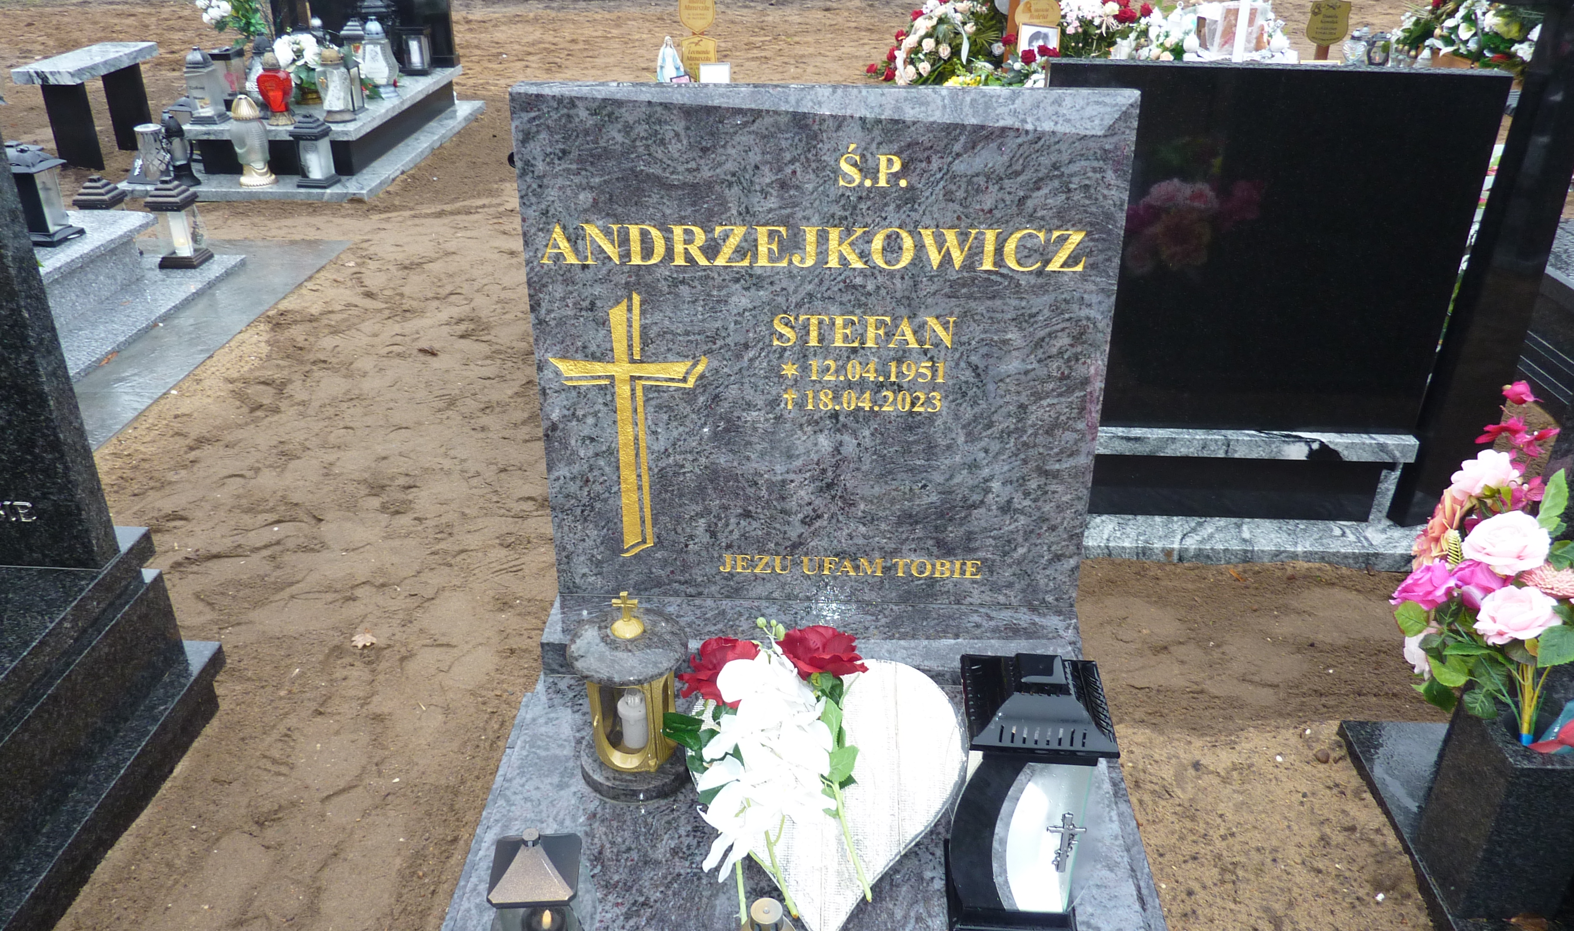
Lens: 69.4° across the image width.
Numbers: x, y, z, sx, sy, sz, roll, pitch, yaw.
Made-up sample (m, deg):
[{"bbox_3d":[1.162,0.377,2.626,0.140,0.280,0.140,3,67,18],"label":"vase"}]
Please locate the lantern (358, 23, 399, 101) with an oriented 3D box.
[{"bbox_3d":[-2.083,-2.079,5.804,0.152,0.352,0.152,-1,26,-2],"label":"lantern"}]

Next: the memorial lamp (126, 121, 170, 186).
[{"bbox_3d":[-2.707,-1.325,4.825,0.147,0.226,0.137,-1,26,-2],"label":"memorial lamp"}]

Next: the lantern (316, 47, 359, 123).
[{"bbox_3d":[-2.184,-1.837,5.481,0.170,0.335,0.155,1,29,2],"label":"lantern"}]

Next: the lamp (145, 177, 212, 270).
[{"bbox_3d":[-2.282,-0.926,4.247,0.155,0.320,0.155,1,29,2],"label":"lamp"}]

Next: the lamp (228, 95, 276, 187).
[{"bbox_3d":[-2.500,-1.512,5.283,0.175,0.400,0.150,1,29,2],"label":"lamp"}]

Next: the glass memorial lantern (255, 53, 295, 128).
[{"bbox_3d":[-2.242,-1.659,5.011,0.147,0.289,0.121,-1,26,-2],"label":"glass memorial lantern"}]

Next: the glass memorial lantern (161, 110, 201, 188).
[{"bbox_3d":[-2.546,-1.330,4.772,0.121,0.283,0.126,-1,26,-2],"label":"glass memorial lantern"}]

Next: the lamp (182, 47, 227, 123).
[{"bbox_3d":[-2.814,-1.834,5.473,0.140,0.335,0.150,1,29,2],"label":"lamp"}]

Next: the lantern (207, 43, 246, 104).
[{"bbox_3d":[-2.650,-1.842,5.420,0.121,0.257,0.126,-1,26,-2],"label":"lantern"}]

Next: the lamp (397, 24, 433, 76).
[{"bbox_3d":[-2.171,-2.437,6.658,0.170,0.265,0.165,1,29,2],"label":"lamp"}]

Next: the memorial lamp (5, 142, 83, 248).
[{"bbox_3d":[-2.150,-0.783,3.253,0.147,0.278,0.147,-1,26,-2],"label":"memorial lamp"}]

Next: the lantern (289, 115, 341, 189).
[{"bbox_3d":[-1.987,-1.323,4.775,0.121,0.273,0.126,-1,26,-2],"label":"lantern"}]

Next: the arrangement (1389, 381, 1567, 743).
[{"bbox_3d":[0.985,0.148,1.473,0.340,0.560,0.290,1,29,2],"label":"arrangement"}]

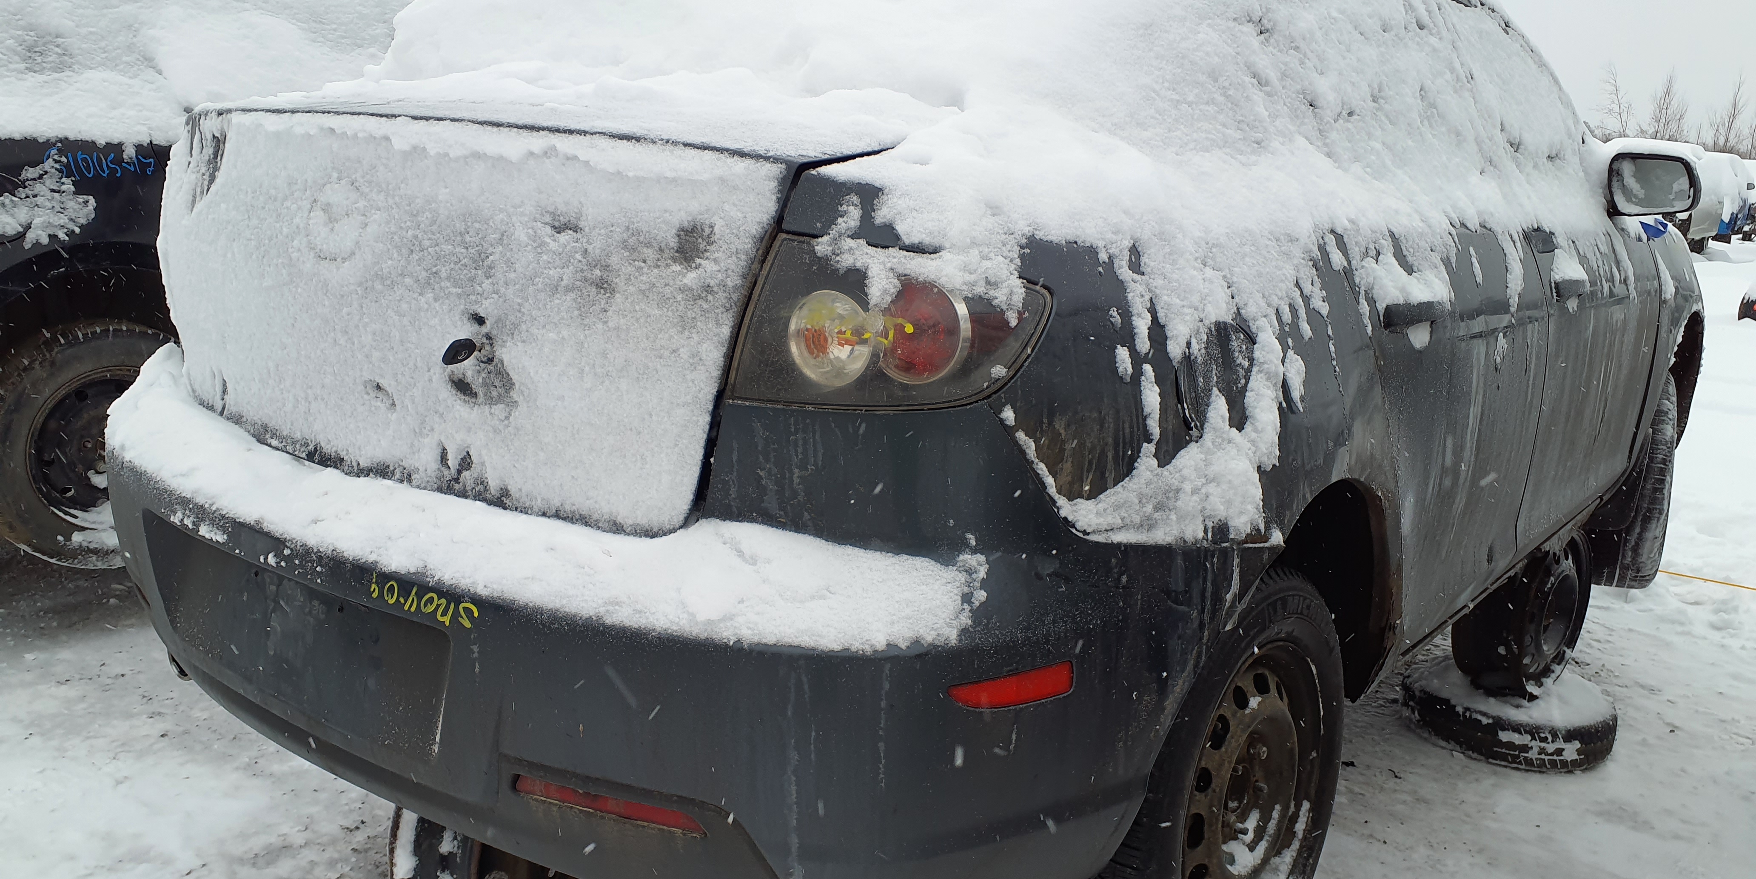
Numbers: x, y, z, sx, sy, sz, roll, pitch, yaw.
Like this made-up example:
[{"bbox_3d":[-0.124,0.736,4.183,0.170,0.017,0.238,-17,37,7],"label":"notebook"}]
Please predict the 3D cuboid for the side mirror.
[{"bbox_3d":[1.859,-0.593,3.067,0.220,0.165,0.130,12,16,39],"label":"side mirror"}]

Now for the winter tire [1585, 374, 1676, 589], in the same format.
[{"bbox_3d":[2.196,0.115,3.853,0.205,0.635,0.635,7,14,23],"label":"winter tire"}]

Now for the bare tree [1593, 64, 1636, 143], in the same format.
[{"bbox_3d":[31.152,-12.838,55.000,1.540,6.380,1.540,2,13,0],"label":"bare tree"}]

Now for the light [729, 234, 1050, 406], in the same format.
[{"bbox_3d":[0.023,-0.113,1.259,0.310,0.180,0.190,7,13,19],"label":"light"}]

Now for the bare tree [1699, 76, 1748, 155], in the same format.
[{"bbox_3d":[35.766,-12.490,55.000,1.790,6.030,1.790,2,13,0],"label":"bare tree"}]

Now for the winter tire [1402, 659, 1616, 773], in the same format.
[{"bbox_3d":[1.692,0.728,3.481,0.514,0.140,0.514,2,13,0],"label":"winter tire"}]

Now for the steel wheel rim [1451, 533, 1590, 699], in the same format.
[{"bbox_3d":[1.640,0.425,3.283,0.428,0.428,0.175,-10,17,-42],"label":"steel wheel rim"}]

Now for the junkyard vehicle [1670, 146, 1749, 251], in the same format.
[{"bbox_3d":[15.726,-4.632,25.000,1.800,1.750,4.400,12,16,39],"label":"junkyard vehicle"}]

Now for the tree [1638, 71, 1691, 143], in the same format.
[{"bbox_3d":[33.196,-12.625,55.000,1.890,6.110,1.890,2,13,0],"label":"tree"}]

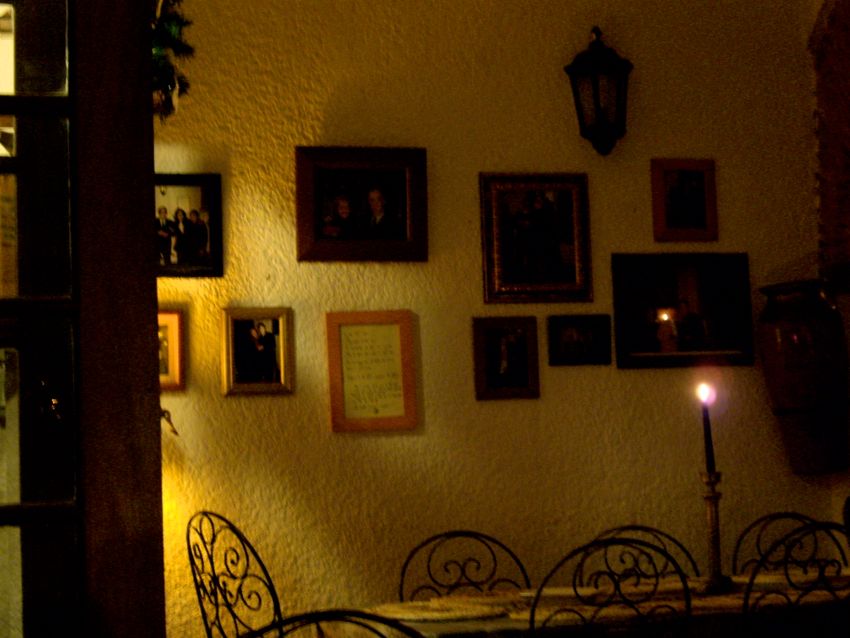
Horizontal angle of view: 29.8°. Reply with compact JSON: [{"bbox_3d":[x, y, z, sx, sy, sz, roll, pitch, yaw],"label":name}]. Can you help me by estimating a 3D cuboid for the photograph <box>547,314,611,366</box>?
[{"bbox_3d":[0.486,0.069,5.036,0.201,0.153,0.025,-1,-6,-12],"label":"photograph"}]

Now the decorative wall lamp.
[{"bbox_3d":[0.553,-0.725,5.073,0.198,0.392,0.140,-1,-5,-12],"label":"decorative wall lamp"}]

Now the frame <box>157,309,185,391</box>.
[{"bbox_3d":[-0.814,0.096,4.749,0.190,0.235,0.025,-1,-5,-12],"label":"frame"}]

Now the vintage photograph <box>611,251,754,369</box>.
[{"bbox_3d":[0.824,-0.026,5.120,0.458,0.360,0.025,-1,-5,-12],"label":"vintage photograph"}]

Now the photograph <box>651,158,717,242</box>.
[{"bbox_3d":[0.836,-0.380,5.159,0.215,0.266,0.025,-1,-6,-12],"label":"photograph"}]

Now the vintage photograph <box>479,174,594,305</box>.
[{"bbox_3d":[0.350,-0.253,5.040,0.351,0.410,0.025,-1,-6,-12],"label":"vintage photograph"}]

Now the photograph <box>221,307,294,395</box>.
[{"bbox_3d":[-0.502,0.100,4.817,0.205,0.262,0.025,-1,-6,-12],"label":"photograph"}]

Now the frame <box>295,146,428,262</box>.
[{"bbox_3d":[-0.194,-0.352,4.931,0.405,0.353,0.025,0,-6,-12],"label":"frame"}]

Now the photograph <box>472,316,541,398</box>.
[{"bbox_3d":[0.252,0.124,4.979,0.202,0.251,0.025,-1,-5,-12],"label":"photograph"}]

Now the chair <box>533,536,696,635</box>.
[{"bbox_3d":[0.414,0.983,3.962,0.400,0.890,0.480,-1,-5,-12],"label":"chair"}]

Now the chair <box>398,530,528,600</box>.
[{"bbox_3d":[0.177,1.029,4.335,0.400,0.890,0.480,-1,-5,-12],"label":"chair"}]

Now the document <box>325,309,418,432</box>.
[{"bbox_3d":[-0.161,0.161,4.885,0.265,0.366,0.025,-2,-5,-12],"label":"document"}]

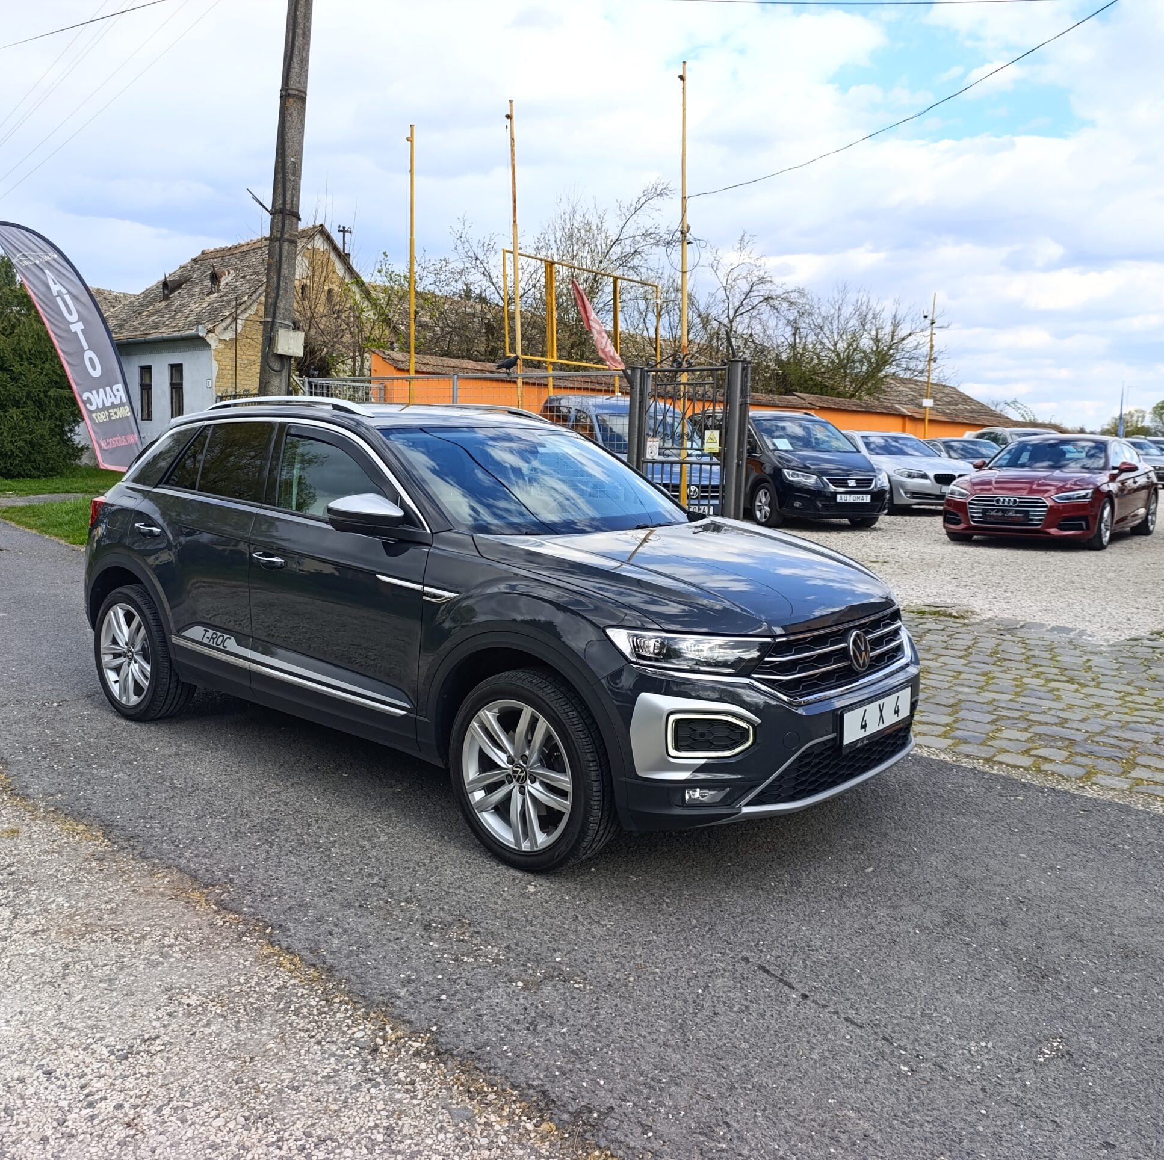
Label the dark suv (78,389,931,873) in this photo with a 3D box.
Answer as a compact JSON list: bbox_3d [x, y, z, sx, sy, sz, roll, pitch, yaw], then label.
[{"bbox_3d":[-0.624,-0.034,4.725,4.230,1.570,1.880,8,10,39],"label":"dark suv"}]

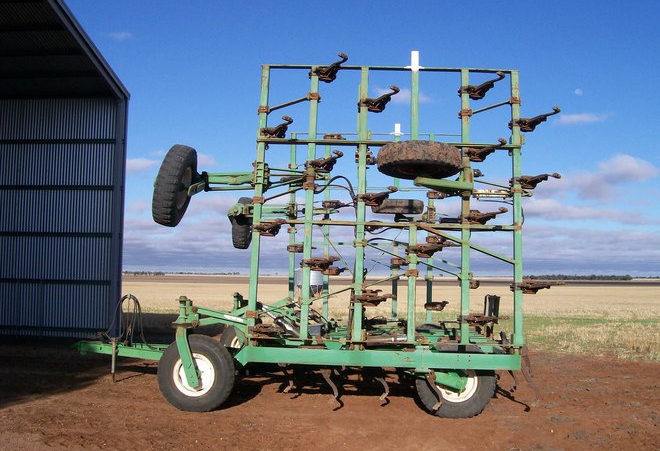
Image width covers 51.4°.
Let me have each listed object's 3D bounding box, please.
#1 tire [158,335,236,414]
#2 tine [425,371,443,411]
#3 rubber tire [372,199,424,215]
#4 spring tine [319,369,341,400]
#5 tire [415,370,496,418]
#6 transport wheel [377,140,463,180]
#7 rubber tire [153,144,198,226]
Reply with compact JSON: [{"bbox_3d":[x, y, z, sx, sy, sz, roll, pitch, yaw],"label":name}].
[{"bbox_3d":[-1.410,1.564,7.266,0.820,0.820,0.230,0,-4,9],"label":"tire"},{"bbox_3d":[1.025,1.620,6.800,0.200,0.420,0.065,0,-4,9],"label":"tine"},{"bbox_3d":[1.074,-0.293,10.783,0.820,0.225,0.820,1,1,9],"label":"rubber tire"},{"bbox_3d":[0.005,1.637,7.180,0.220,0.380,0.065,0,-4,9],"label":"spring tine"},{"bbox_3d":[1.281,1.569,7.034,0.820,0.820,0.230,0,-4,9],"label":"tire"},{"bbox_3d":[0.871,-0.624,6.693,0.820,0.225,0.820,1,-10,9],"label":"transport wheel"},{"bbox_3d":[-1.515,-0.390,6.757,0.235,0.820,0.820,15,-4,2],"label":"rubber tire"}]

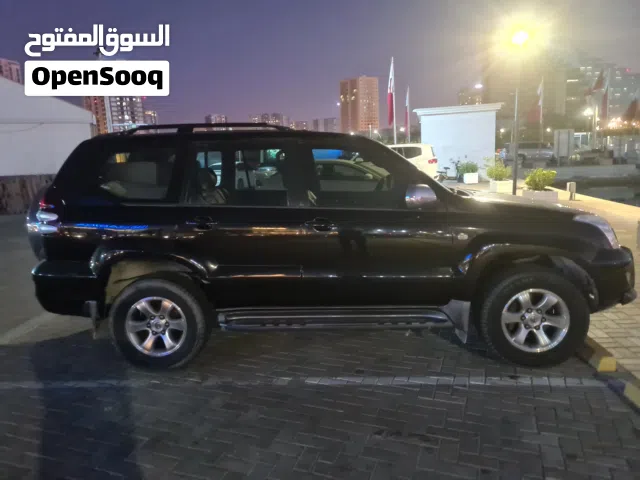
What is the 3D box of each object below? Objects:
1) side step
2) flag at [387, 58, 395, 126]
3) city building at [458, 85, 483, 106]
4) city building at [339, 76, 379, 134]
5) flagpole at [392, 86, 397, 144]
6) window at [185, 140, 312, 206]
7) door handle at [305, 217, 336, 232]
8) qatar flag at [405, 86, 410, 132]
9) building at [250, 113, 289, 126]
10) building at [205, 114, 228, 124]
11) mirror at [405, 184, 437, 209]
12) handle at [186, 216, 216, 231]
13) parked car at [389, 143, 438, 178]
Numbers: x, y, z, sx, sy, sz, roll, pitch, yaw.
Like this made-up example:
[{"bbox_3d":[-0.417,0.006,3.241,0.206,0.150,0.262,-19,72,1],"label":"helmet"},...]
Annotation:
[{"bbox_3d":[0.103,0.585,3.598,1.700,0.100,0.200,-2,9,5],"label":"side step"},{"bbox_3d":[5.573,-11.739,38.000,0.600,5.530,0.450,-3,10,0],"label":"flag"},{"bbox_3d":[158.050,-127.439,505.759,25.000,67.600,25.000,0,10,17],"label":"city building"},{"bbox_3d":[45.542,-136.759,551.092,31.000,90.700,31.000,-10,12,-39],"label":"city building"},{"bbox_3d":[6.060,-9.937,39.278,0.150,9.500,0.150,-1,9,9],"label":"flagpole"},{"bbox_3d":[-0.523,-0.486,3.523,0.950,0.490,0.060,-2,0,5],"label":"window"},{"bbox_3d":[0.004,-0.110,3.397,0.215,0.095,0.060,-2,9,5],"label":"door handle"},{"bbox_3d":[9.859,-14.704,54.161,0.620,4.900,0.500,-1,9,11],"label":"qatar flag"},{"bbox_3d":[-63.809,-133.903,625.065,48.000,59.400,28.000,-3,10,-5],"label":"building"},{"bbox_3d":[-133.416,-131.709,625.221,28.000,61.300,25.000,-5,10,-11],"label":"building"},{"bbox_3d":[0.669,-0.295,3.254,0.180,0.170,0.250,-2,10,5],"label":"mirror"},{"bbox_3d":[-0.853,-0.119,3.460,0.205,0.095,0.060,-2,9,5],"label":"handle"},{"bbox_3d":[2.381,-2.845,19.646,4.850,1.870,1.930,1,10,17],"label":"parked car"}]

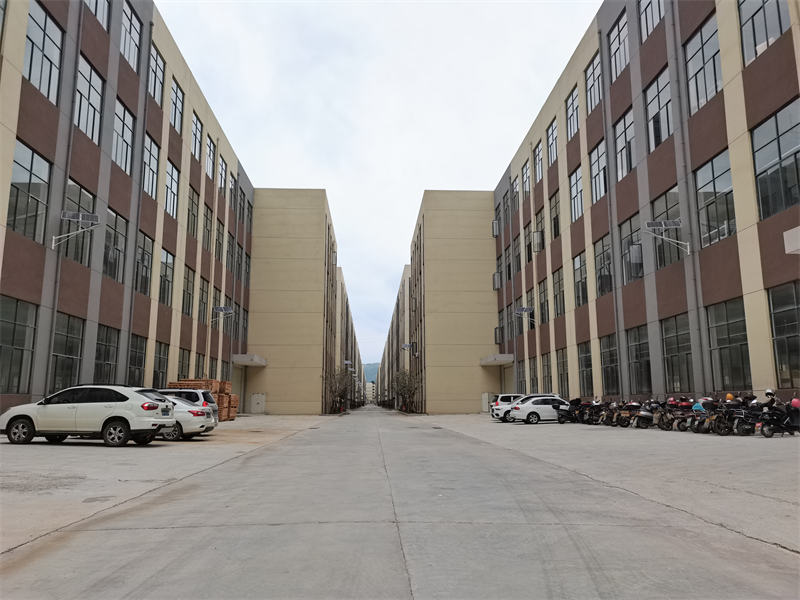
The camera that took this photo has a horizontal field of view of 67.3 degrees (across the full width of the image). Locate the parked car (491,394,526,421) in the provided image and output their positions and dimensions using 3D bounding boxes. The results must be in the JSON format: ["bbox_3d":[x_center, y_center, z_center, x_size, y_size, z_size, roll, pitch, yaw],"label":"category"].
[{"bbox_3d":[8.017,6.920,38.529,4.500,1.700,1.820,0,-10,-3],"label":"parked car"}]

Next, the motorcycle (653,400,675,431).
[{"bbox_3d":[10.804,4.517,23.585,1.800,1.180,0.720,6,-11,-30],"label":"motorcycle"}]

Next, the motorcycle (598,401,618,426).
[{"bbox_3d":[10.310,5.391,28.592,1.800,1.180,0.720,6,-11,-30],"label":"motorcycle"}]

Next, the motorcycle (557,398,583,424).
[{"bbox_3d":[9.100,6.034,32.180,1.800,1.180,0.720,6,-11,-30],"label":"motorcycle"}]

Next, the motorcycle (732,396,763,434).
[{"bbox_3d":[11.456,3.773,19.479,1.800,1.180,0.720,6,-11,-30],"label":"motorcycle"}]

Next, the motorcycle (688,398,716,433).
[{"bbox_3d":[11.091,4.206,21.824,1.800,1.180,0.720,6,-11,-30],"label":"motorcycle"}]

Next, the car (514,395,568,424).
[{"bbox_3d":[8.811,6.372,34.578,4.500,1.460,1.770,0,-10,-3],"label":"car"}]

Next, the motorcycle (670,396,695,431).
[{"bbox_3d":[11.009,4.353,22.709,1.800,1.180,0.720,6,-11,-30],"label":"motorcycle"}]

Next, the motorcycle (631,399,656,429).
[{"bbox_3d":[10.614,4.827,25.351,1.800,1.180,0.720,6,-11,-30],"label":"motorcycle"}]

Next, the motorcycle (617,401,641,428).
[{"bbox_3d":[10.509,5.140,27.121,1.800,1.180,0.720,6,-11,-30],"label":"motorcycle"}]

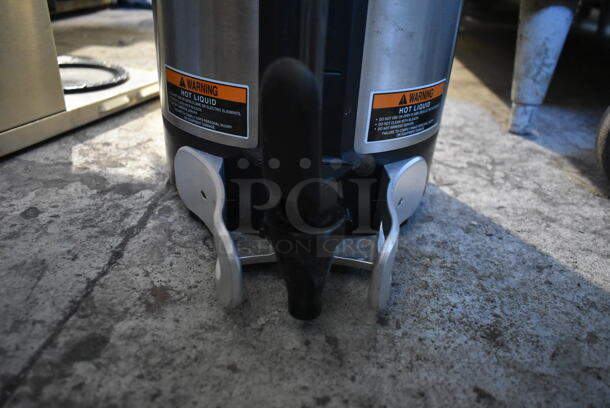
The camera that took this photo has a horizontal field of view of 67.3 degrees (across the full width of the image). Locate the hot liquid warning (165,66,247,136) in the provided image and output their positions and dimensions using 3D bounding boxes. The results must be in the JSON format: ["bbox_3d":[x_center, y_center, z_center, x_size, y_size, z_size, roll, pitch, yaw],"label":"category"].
[{"bbox_3d":[-0.068,-0.068,0.300,0.078,0.033,0.007,21,31,31],"label":"hot liquid warning"}]

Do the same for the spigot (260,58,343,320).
[{"bbox_3d":[-0.001,-0.004,0.235,0.040,0.132,0.064,-2,27,-2],"label":"spigot"}]

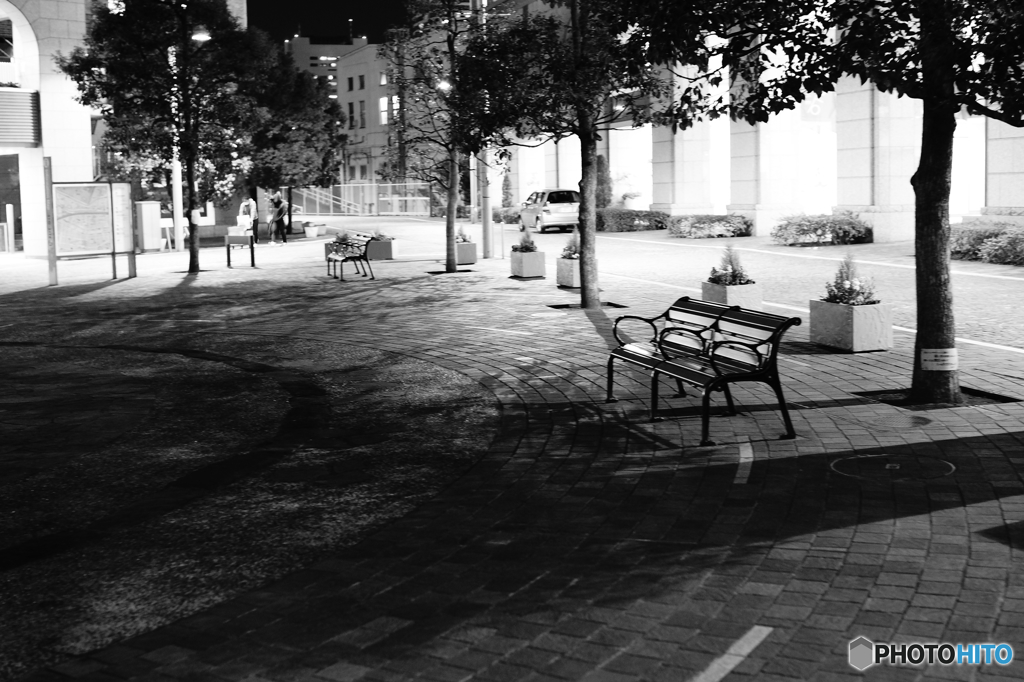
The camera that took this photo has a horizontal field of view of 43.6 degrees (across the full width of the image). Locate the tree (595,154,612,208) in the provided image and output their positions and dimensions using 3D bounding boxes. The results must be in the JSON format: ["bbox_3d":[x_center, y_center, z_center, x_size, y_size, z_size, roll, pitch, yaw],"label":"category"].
[{"bbox_3d":[3.573,-5.962,50.559,0.750,2.787,0.750,-3,7,-17],"label":"tree"}]

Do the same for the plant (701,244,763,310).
[{"bbox_3d":[2.595,-0.701,15.108,0.432,0.899,0.754,-3,7,-13],"label":"plant"}]

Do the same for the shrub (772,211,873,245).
[{"bbox_3d":[8.057,-2.883,33.128,2.512,0.760,0.850,-3,7,-17],"label":"shrub"}]

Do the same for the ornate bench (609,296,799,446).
[{"bbox_3d":[1.256,0.149,8.763,0.674,0.762,1.829,-3,7,-14],"label":"ornate bench"}]

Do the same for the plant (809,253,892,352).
[{"bbox_3d":[3.281,-0.402,12.385,0.432,0.910,0.754,-3,7,-18],"label":"plant"}]

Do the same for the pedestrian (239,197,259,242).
[{"bbox_3d":[-8.204,-3.738,39.968,0.520,1.600,0.550,4,8,37],"label":"pedestrian"}]

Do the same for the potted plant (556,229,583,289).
[{"bbox_3d":[1.076,-1.381,21.030,0.432,0.932,0.754,-3,7,-18],"label":"potted plant"}]

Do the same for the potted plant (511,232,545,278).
[{"bbox_3d":[0.300,-1.633,23.740,0.432,0.833,0.754,-3,7,-17],"label":"potted plant"}]

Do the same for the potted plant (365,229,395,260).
[{"bbox_3d":[-3.148,-2.319,30.618,0.754,0.743,0.432,1,7,16],"label":"potted plant"}]

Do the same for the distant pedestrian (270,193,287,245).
[{"bbox_3d":[-7.528,-3.929,41.057,0.480,1.694,0.550,-7,9,-41],"label":"distant pedestrian"}]

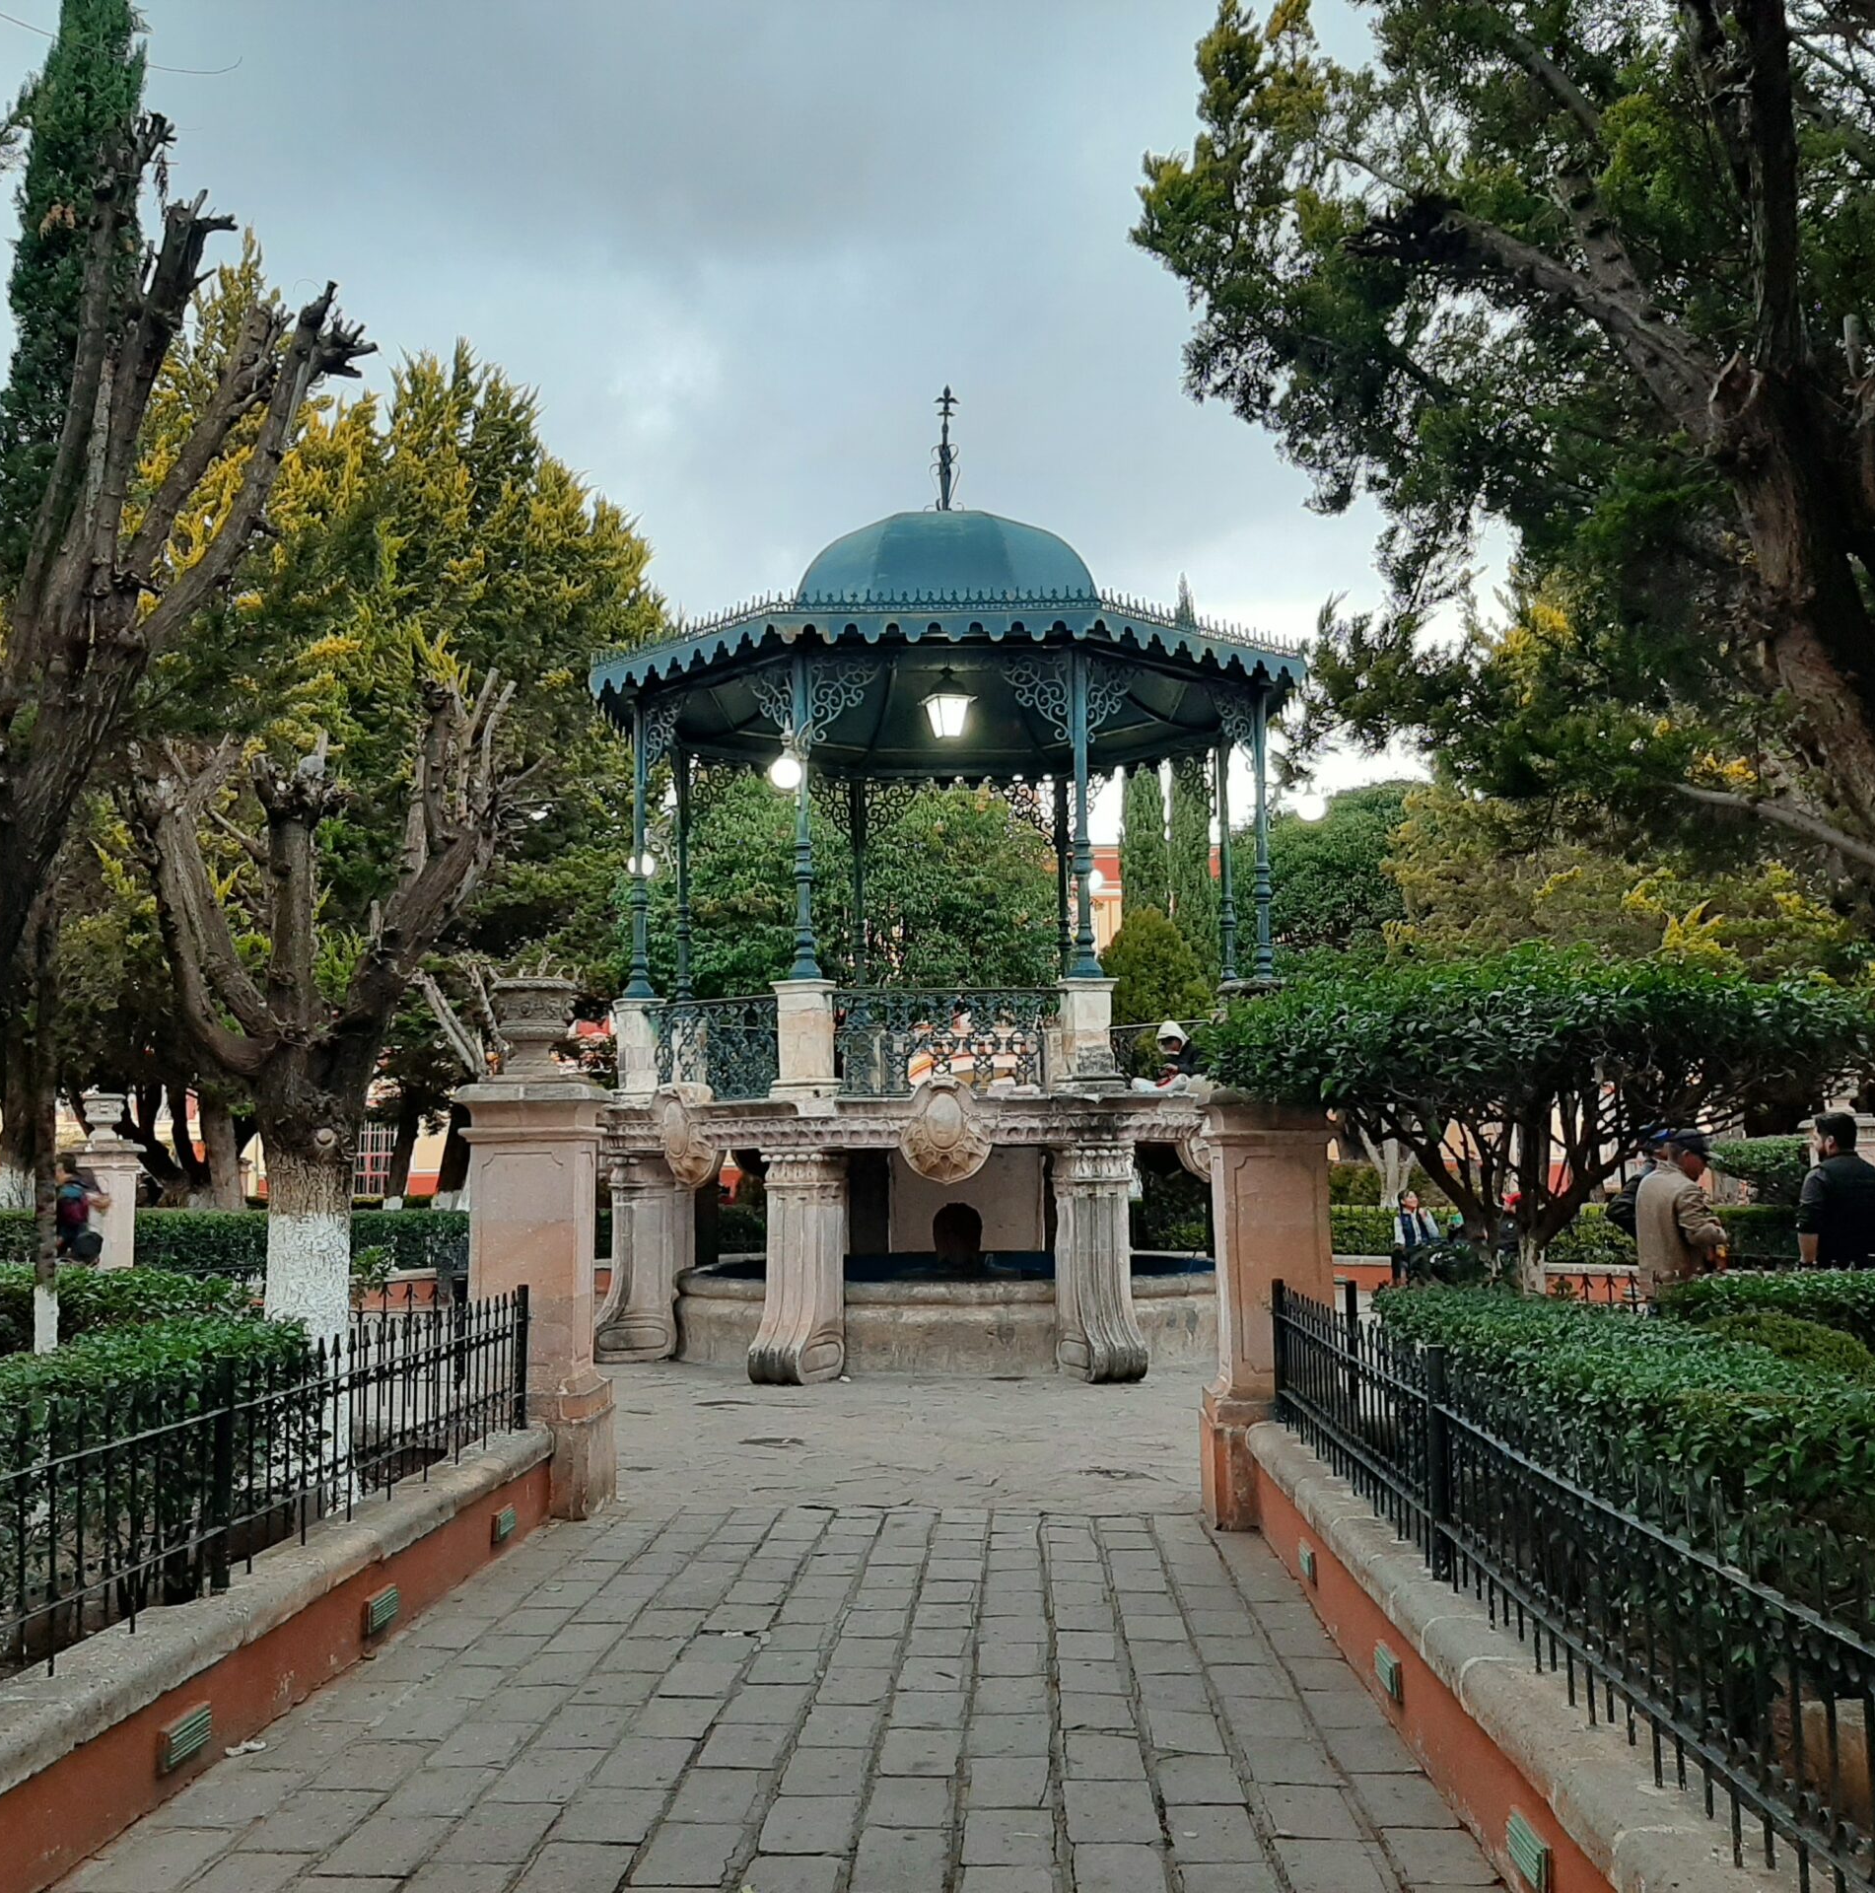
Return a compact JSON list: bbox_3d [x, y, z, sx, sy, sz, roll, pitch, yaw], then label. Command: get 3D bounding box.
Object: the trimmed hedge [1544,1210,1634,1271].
[{"bbox_3d":[7.720,3.520,22.431,1.700,0.850,0.900,-6,-9,37],"label":"trimmed hedge"}]

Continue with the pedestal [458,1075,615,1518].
[{"bbox_3d":[-1.754,1.536,8.396,0.570,1.900,0.570,-1,-7,2],"label":"pedestal"}]

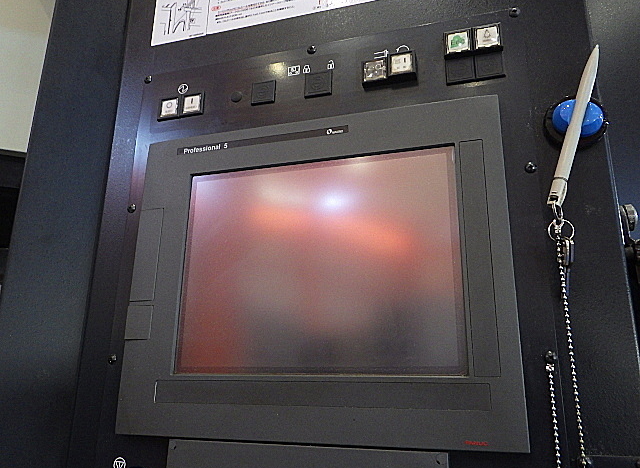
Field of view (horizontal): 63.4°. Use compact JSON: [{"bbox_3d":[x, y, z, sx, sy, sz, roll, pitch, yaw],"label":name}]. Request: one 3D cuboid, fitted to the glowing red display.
[{"bbox_3d":[-0.007,0.026,0.465,0.257,0.195,0.011,-4,-18,17],"label":"glowing red display"}]

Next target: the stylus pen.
[{"bbox_3d":[0.198,-0.084,0.398,0.011,0.128,0.011,14,-2,21],"label":"stylus pen"}]

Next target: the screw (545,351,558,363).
[{"bbox_3d":[0.171,0.091,0.384,0.009,0.009,0.004,-4,-18,17],"label":"screw"}]

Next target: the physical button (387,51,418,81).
[{"bbox_3d":[0.078,-0.154,0.484,0.025,0.025,0.012,-4,-18,17],"label":"physical button"}]

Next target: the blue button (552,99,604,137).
[{"bbox_3d":[0.206,-0.093,0.413,0.036,0.034,0.016,-4,-18,17],"label":"blue button"}]

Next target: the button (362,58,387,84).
[{"bbox_3d":[0.054,-0.152,0.493,0.025,0.025,0.011,-4,-18,17],"label":"button"}]

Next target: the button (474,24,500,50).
[{"bbox_3d":[0.151,-0.175,0.468,0.025,0.025,0.011,-4,-18,17],"label":"button"}]

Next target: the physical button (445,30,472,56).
[{"bbox_3d":[0.127,-0.174,0.475,0.025,0.025,0.011,-4,-18,17],"label":"physical button"}]

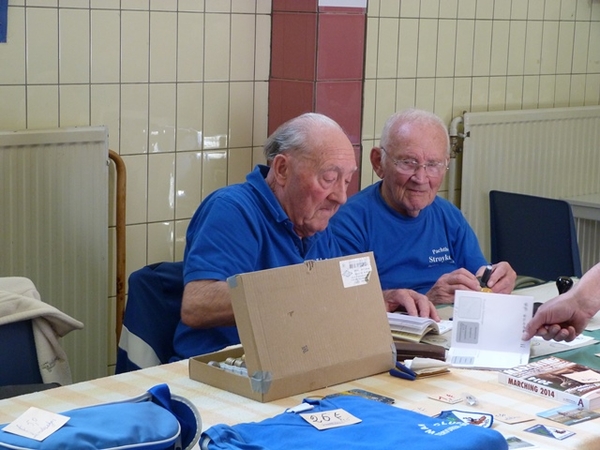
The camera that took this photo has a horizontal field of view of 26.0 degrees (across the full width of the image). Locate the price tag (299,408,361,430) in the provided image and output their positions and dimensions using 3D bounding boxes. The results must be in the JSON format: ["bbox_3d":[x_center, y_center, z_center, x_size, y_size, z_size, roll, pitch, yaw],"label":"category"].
[{"bbox_3d":[0.047,0.296,1.991,0.079,0.003,0.060,-5,16,-31],"label":"price tag"}]

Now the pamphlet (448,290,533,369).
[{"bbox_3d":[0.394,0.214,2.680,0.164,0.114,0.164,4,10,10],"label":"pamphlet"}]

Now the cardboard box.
[{"bbox_3d":[-0.007,0.164,2.314,0.330,0.207,0.190,-8,14,-44],"label":"cardboard box"}]

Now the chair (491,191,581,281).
[{"bbox_3d":[0.849,0.292,4.331,0.440,0.820,0.490,11,14,43],"label":"chair"}]

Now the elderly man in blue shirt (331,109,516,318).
[{"bbox_3d":[0.300,0.322,3.029,0.520,1.170,0.700,-5,12,-35],"label":"elderly man in blue shirt"}]

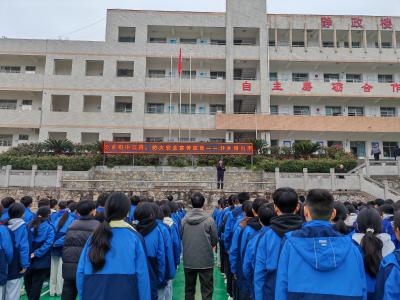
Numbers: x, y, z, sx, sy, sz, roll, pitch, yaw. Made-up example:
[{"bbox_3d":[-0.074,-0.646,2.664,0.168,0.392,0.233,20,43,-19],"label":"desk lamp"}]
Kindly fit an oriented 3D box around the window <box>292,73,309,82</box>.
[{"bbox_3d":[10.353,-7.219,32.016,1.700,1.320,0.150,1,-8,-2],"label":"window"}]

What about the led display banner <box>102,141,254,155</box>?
[{"bbox_3d":[-1.358,-0.129,20.054,9.743,0.839,0.150,1,-9,-1],"label":"led display banner"}]

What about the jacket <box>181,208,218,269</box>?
[{"bbox_3d":[-0.007,1.154,4.070,0.500,0.740,0.310,0,-8,1],"label":"jacket"}]

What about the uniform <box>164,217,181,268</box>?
[{"bbox_3d":[-0.462,1.275,4.300,0.420,0.690,0.290,0,-8,6],"label":"uniform"}]

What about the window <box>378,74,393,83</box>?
[{"bbox_3d":[19.071,-6.930,31.941,1.512,1.500,0.120,1,-9,-1],"label":"window"}]

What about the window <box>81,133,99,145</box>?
[{"bbox_3d":[-9.912,-0.791,28.148,1.615,1.550,0.200,1,-9,-1],"label":"window"}]

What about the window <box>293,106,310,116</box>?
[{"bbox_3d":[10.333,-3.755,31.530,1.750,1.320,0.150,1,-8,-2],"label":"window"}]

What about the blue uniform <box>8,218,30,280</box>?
[{"bbox_3d":[-2.082,1.123,3.520,0.410,0.690,0.280,-2,-9,20],"label":"blue uniform"}]

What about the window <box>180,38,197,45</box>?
[{"bbox_3d":[-1.166,-10.665,32.039,1.657,1.450,0.120,1,-9,-1],"label":"window"}]

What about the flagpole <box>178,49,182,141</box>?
[{"bbox_3d":[-1.692,-4.143,26.069,0.120,9.000,0.120,1,-8,0],"label":"flagpole"}]

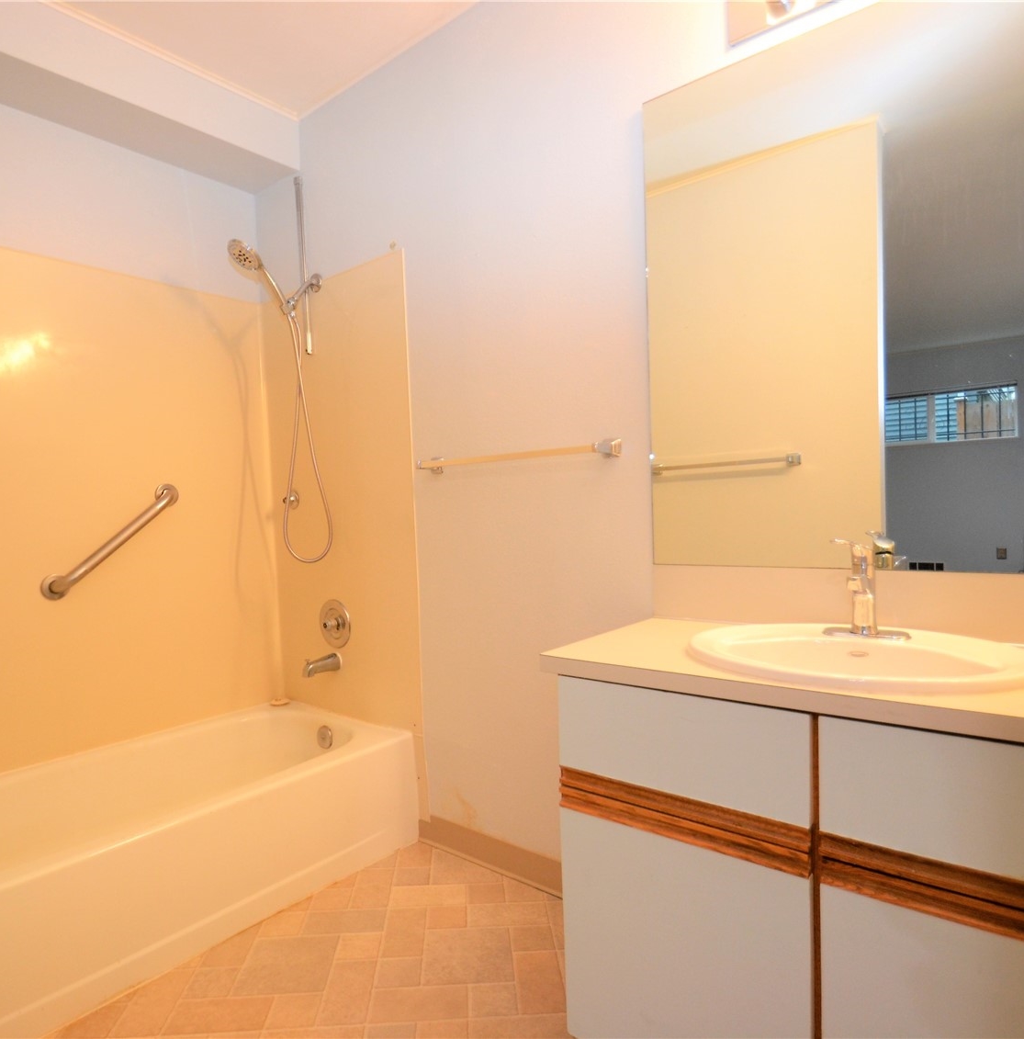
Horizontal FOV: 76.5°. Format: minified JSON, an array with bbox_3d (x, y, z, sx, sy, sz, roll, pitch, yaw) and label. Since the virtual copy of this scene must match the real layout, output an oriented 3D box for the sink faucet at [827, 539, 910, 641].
[{"bbox_3d":[0.608,0.122,1.134,0.146,0.175,0.149,-1,2,40],"label":"sink faucet"}]

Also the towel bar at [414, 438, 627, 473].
[{"bbox_3d":[-0.013,-0.168,1.780,0.655,0.042,0.081,-1,2,40],"label":"towel bar"}]

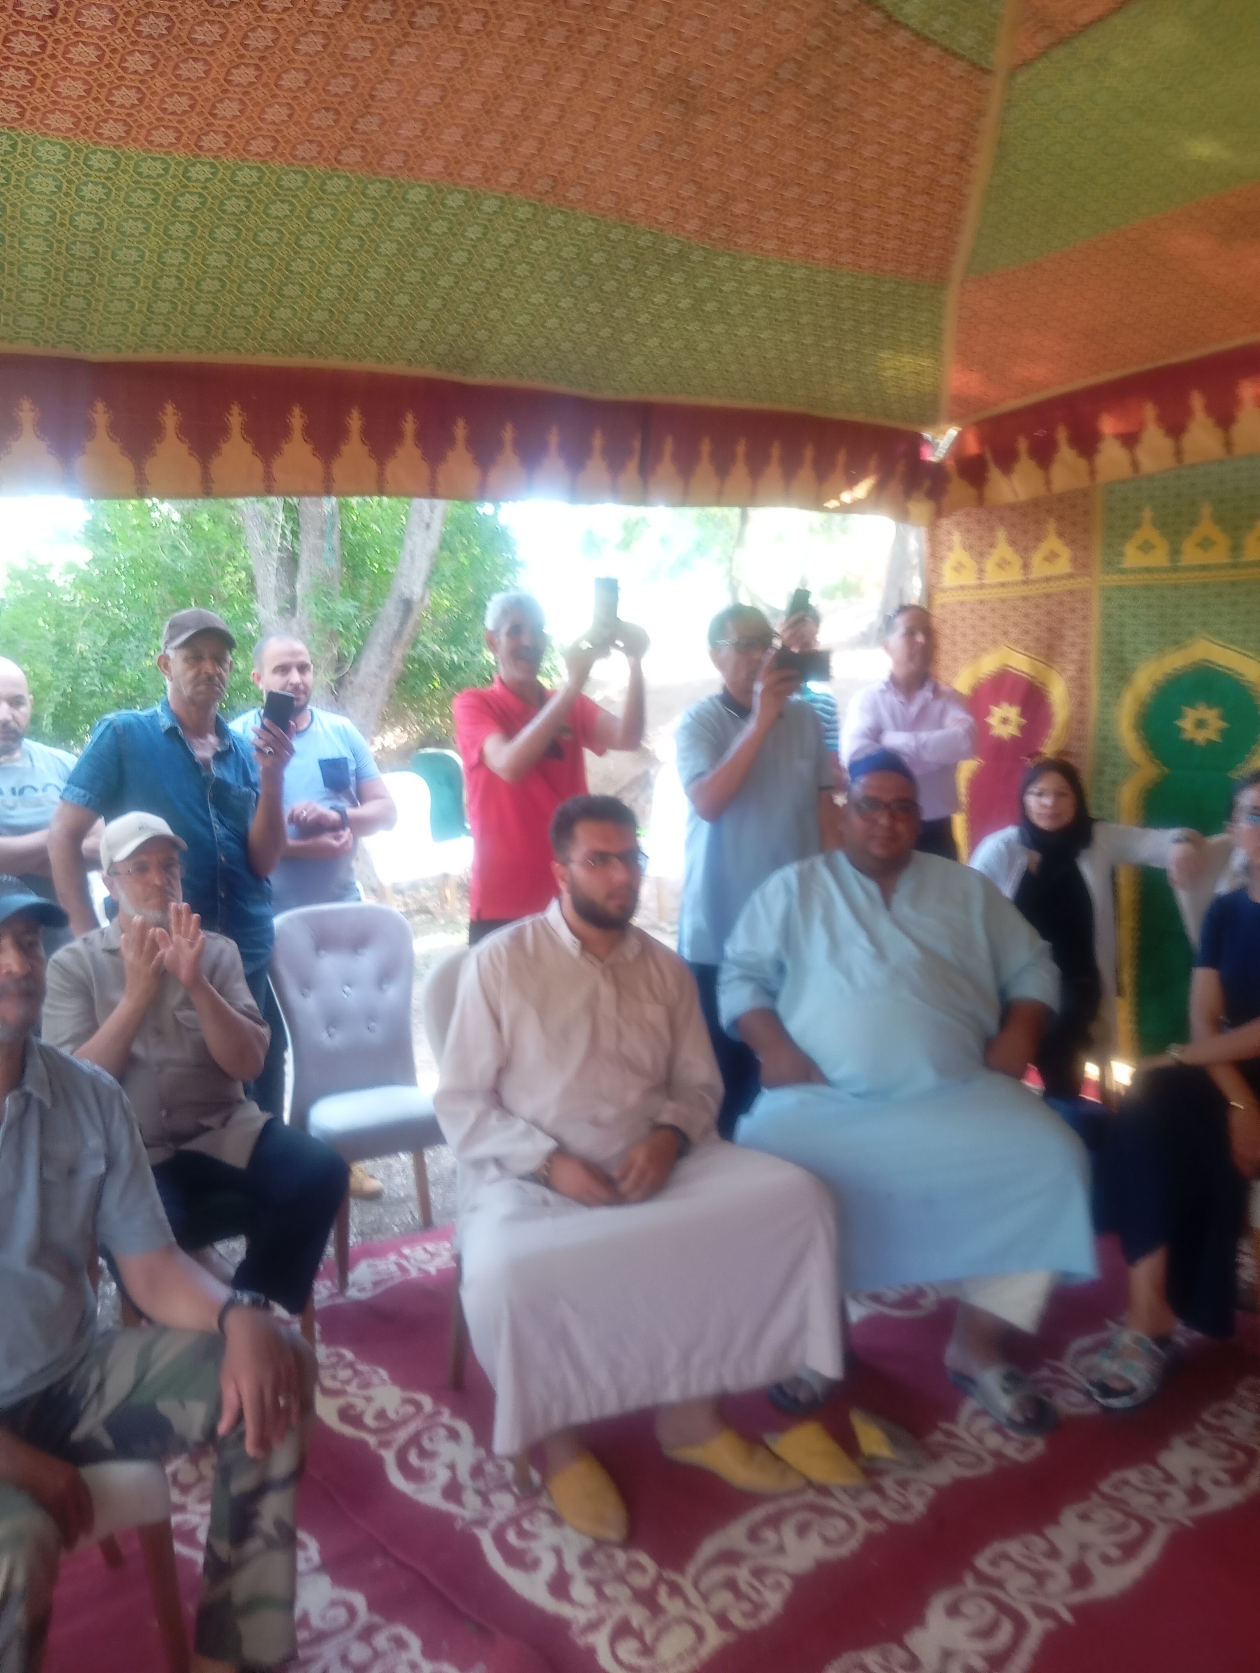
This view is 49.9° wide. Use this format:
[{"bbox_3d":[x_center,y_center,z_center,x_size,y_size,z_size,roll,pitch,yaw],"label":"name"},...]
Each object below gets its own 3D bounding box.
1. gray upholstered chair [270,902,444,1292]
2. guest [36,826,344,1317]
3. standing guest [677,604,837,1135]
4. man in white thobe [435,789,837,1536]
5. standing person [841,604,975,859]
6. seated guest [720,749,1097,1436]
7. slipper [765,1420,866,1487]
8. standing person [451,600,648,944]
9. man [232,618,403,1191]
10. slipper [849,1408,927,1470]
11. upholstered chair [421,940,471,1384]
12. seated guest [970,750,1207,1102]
[{"bbox_3d":[-0.700,0.685,3.751,0.470,0.930,0.570,-3,6,-25],"label":"gray upholstered chair"},{"bbox_3d":[-0.997,0.585,3.199,0.560,1.280,0.720,-7,9,-33],"label":"guest"},{"bbox_3d":[0.336,0.268,3.548,0.470,1.710,0.380,-4,8,-15],"label":"standing guest"},{"bbox_3d":[-0.020,0.583,2.757,0.630,1.320,0.830,-3,6,-27],"label":"man in white thobe"},{"bbox_3d":[0.882,0.152,4.261,0.470,1.710,0.310,-4,8,-10],"label":"standing person"},{"bbox_3d":[0.600,0.510,3.162,0.800,1.390,0.840,0,5,-5],"label":"seated guest"},{"bbox_3d":[0.376,1.210,2.699,0.097,0.065,0.240,-7,9,-30],"label":"slipper"},{"bbox_3d":[-0.191,0.236,3.682,0.480,1.780,0.500,-6,9,-28],"label":"standing person"},{"bbox_3d":[-0.921,0.242,4.123,0.510,1.710,0.360,-4,8,-10],"label":"man"},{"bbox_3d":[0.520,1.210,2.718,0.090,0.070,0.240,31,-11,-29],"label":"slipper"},{"bbox_3d":[-0.120,0.749,2.953,0.500,0.950,0.580,-6,8,-26],"label":"upholstered chair"},{"bbox_3d":[1.290,0.465,4.012,0.680,1.330,0.740,2,6,20],"label":"seated guest"}]

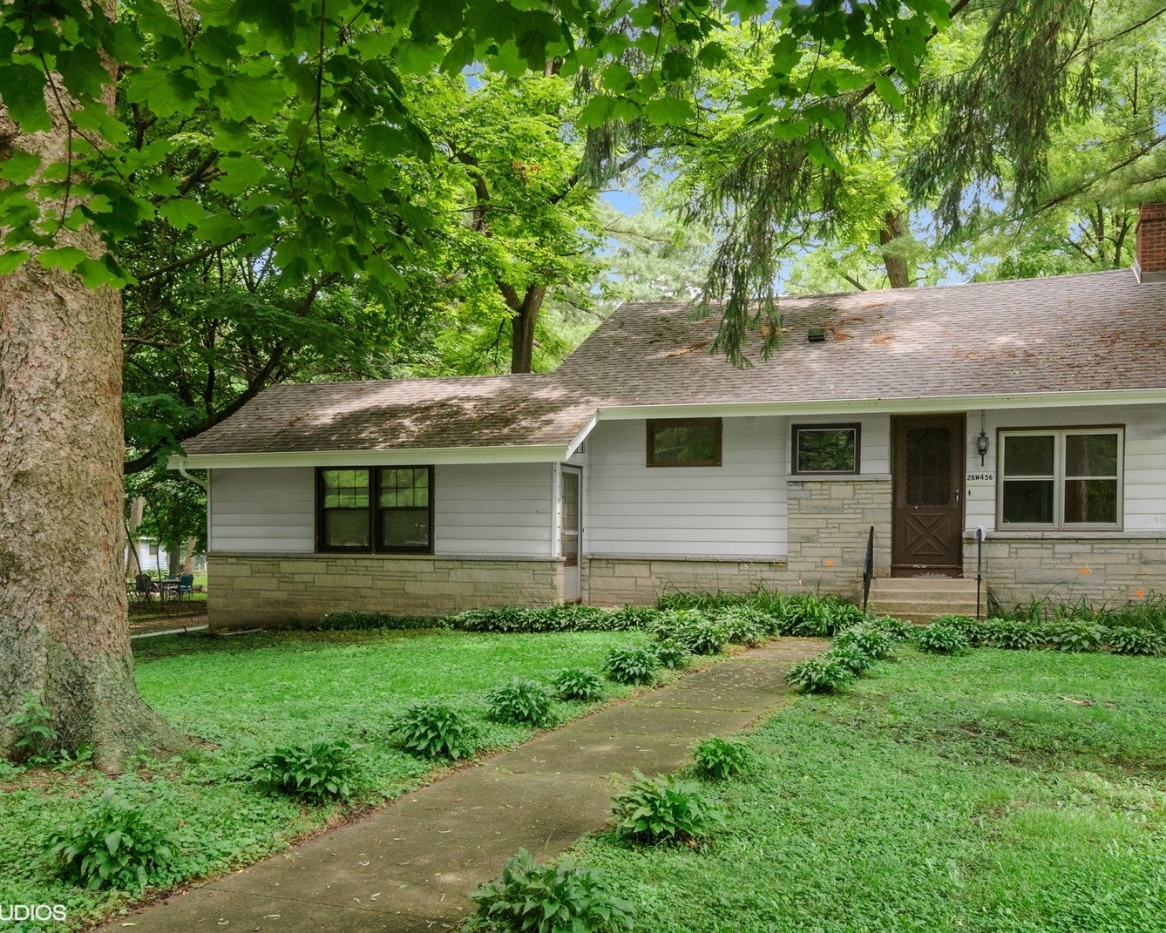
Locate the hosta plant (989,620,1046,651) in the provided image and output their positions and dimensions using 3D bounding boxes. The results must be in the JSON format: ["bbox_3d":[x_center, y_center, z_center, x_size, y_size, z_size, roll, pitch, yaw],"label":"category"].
[{"bbox_3d":[4.870,1.877,12.150,0.610,0.320,0.570,-1,-2,20],"label":"hosta plant"}]

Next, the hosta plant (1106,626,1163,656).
[{"bbox_3d":[5.920,1.864,11.650,0.600,0.300,0.560,-1,-2,20],"label":"hosta plant"}]

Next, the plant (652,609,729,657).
[{"bbox_3d":[1.170,1.814,11.900,0.800,0.420,0.740,-1,-2,20],"label":"plant"}]

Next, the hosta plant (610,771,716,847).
[{"bbox_3d":[0.382,1.596,5.150,0.510,0.290,0.490,0,-2,0],"label":"hosta plant"}]

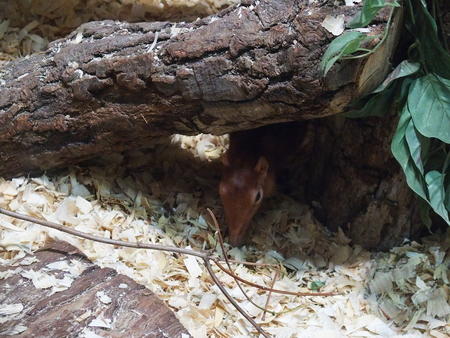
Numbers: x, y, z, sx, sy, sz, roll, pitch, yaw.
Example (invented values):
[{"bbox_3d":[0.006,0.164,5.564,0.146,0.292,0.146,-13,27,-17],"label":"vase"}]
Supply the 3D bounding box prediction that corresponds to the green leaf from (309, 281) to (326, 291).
[{"bbox_3d":[0.079,0.100,1.500,0.015,0.005,0.010,-8,31,-13],"label":"green leaf"}]

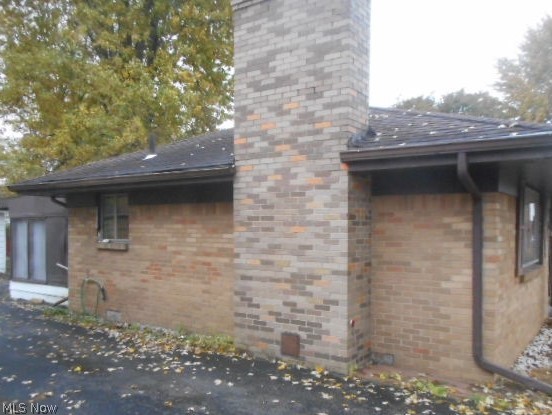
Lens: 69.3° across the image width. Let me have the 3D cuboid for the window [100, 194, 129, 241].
[{"bbox_3d":[-2.868,0.194,7.050,0.740,0.830,0.100,0,-1,32],"label":"window"}]

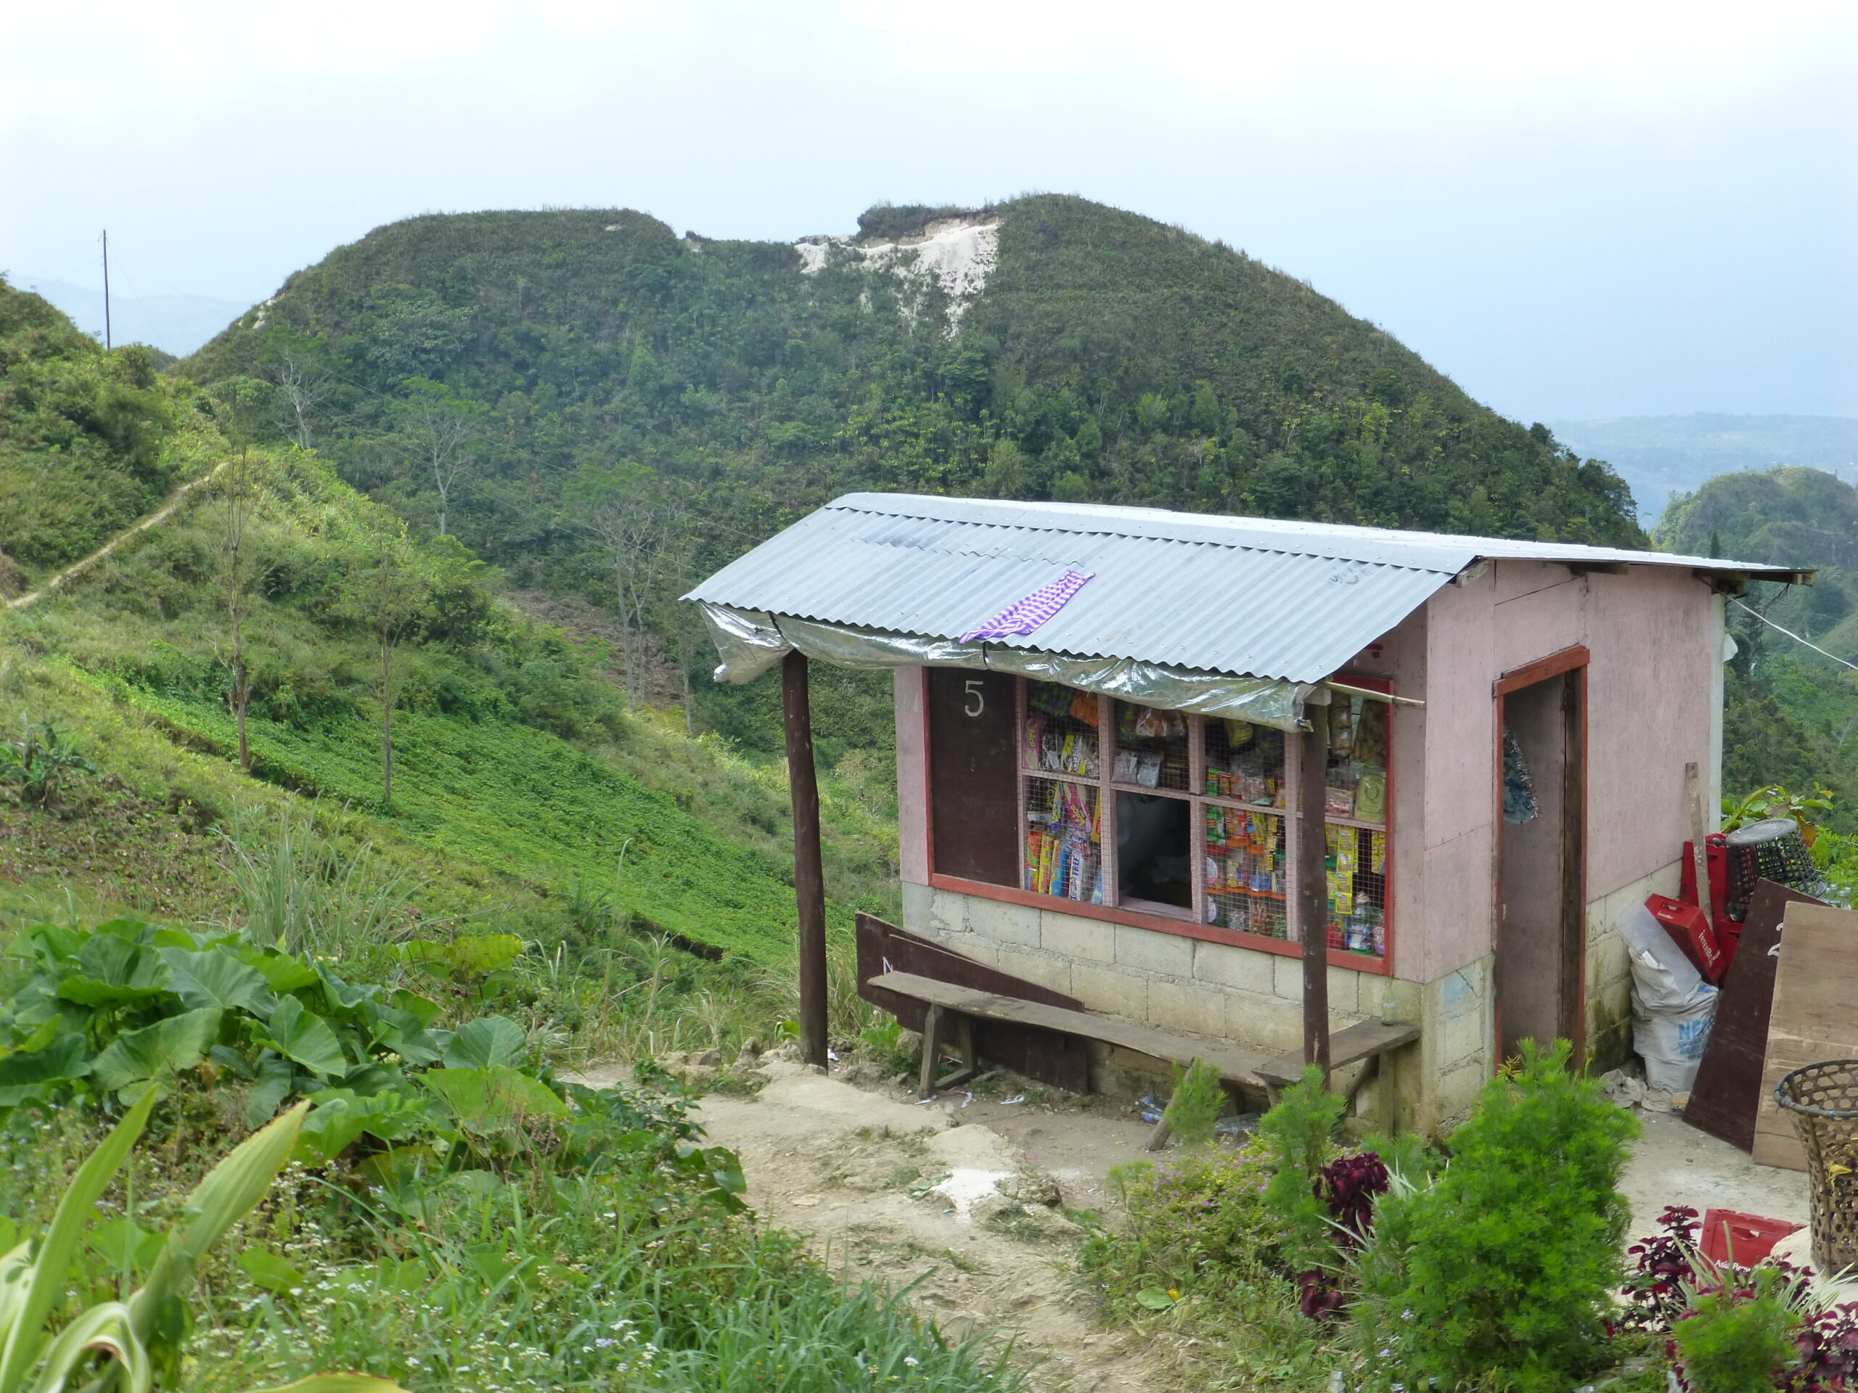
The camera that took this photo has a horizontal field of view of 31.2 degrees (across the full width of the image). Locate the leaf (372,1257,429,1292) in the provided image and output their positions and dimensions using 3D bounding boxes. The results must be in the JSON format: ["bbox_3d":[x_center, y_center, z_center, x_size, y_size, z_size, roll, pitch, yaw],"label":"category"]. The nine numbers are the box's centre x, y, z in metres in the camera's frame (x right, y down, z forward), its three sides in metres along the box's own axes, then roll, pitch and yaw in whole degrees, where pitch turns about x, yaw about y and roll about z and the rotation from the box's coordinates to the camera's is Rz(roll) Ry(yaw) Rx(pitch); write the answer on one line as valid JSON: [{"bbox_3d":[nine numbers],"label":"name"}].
[{"bbox_3d":[-1.731,1.895,10.900,0.180,0.080,0.140,-2,12,0],"label":"leaf"}]

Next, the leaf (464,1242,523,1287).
[{"bbox_3d":[-1.426,1.861,10.900,0.190,0.095,0.150,-2,12,0],"label":"leaf"}]

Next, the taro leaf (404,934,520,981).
[{"bbox_3d":[-2.104,1.181,15.000,0.500,0.150,0.330,-2,12,0],"label":"taro leaf"}]

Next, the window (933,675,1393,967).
[{"bbox_3d":[0.935,0.395,14.092,2.420,1.210,0.120,8,16,39],"label":"window"}]

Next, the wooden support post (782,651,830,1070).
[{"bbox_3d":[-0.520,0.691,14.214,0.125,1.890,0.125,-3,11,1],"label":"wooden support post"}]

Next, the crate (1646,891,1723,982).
[{"bbox_3d":[3.295,1.047,14.500,0.250,0.395,0.110,24,66,45],"label":"crate"}]

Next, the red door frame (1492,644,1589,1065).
[{"bbox_3d":[2.545,0.797,14.014,0.130,1.910,0.800,8,16,39],"label":"red door frame"}]

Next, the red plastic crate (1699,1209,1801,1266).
[{"bbox_3d":[2.975,1.945,11.896,0.320,0.260,0.360,6,3,31],"label":"red plastic crate"}]

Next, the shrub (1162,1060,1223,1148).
[{"bbox_3d":[1.000,1.553,12.600,0.240,0.370,0.240,-2,12,0],"label":"shrub"}]

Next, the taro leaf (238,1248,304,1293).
[{"bbox_3d":[-2.151,1.883,10.900,0.210,0.100,0.170,-2,12,0],"label":"taro leaf"}]

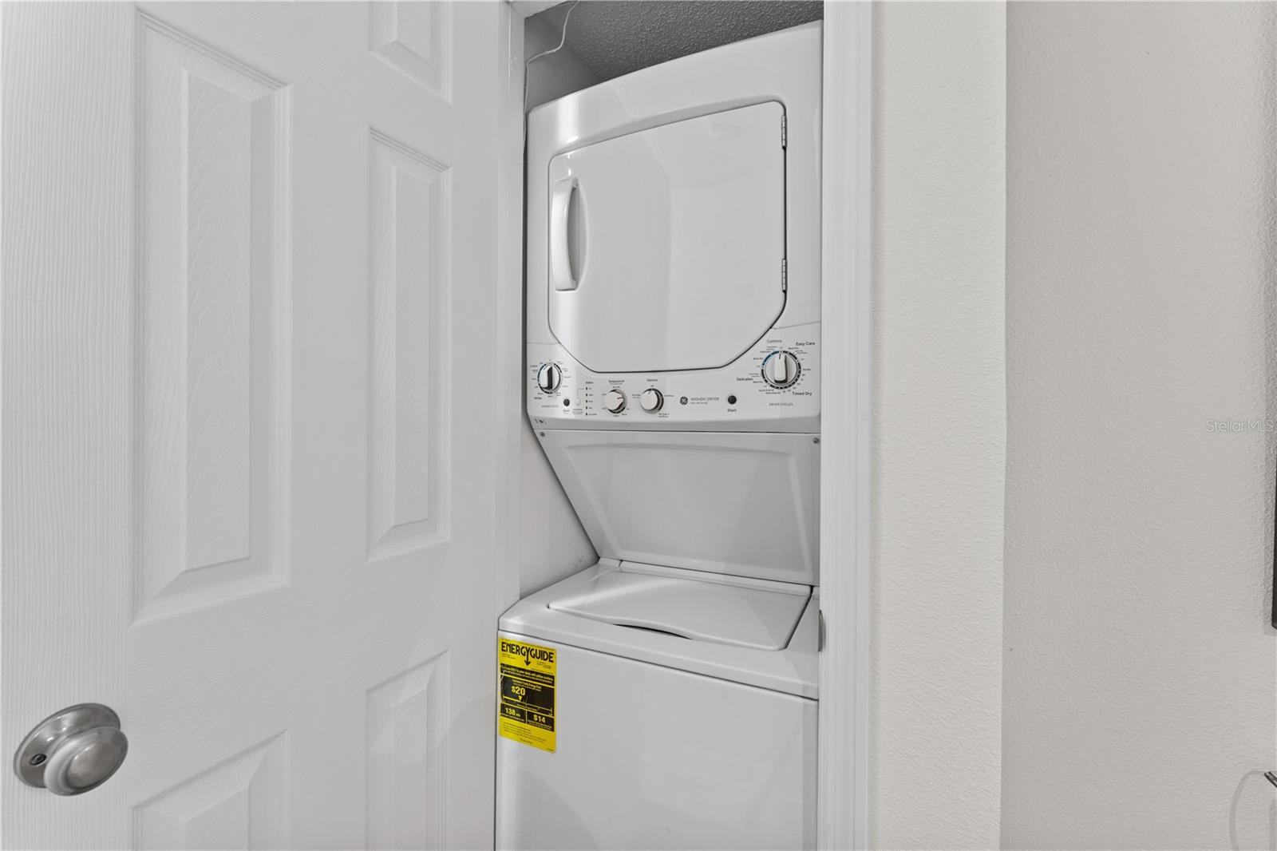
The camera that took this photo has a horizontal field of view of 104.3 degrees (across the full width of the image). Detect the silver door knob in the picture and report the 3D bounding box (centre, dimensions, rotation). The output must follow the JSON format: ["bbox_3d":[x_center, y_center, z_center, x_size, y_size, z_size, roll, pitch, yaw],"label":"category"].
[{"bbox_3d":[-0.508,0.300,0.452,0.062,0.068,0.068,1,0,30],"label":"silver door knob"}]

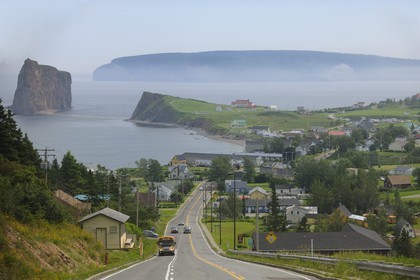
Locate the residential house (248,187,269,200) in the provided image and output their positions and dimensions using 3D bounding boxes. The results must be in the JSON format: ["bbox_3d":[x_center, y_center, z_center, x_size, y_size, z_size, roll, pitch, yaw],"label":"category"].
[{"bbox_3d":[19.519,22.585,446.184,7.000,5.500,11.000,0,4,4],"label":"residential house"}]

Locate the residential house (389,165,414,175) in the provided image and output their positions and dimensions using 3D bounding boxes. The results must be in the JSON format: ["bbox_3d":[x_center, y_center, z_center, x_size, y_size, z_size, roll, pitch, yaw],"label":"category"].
[{"bbox_3d":[98.498,15.688,570.000,12.500,5.200,9.000,0,4,0],"label":"residential house"}]

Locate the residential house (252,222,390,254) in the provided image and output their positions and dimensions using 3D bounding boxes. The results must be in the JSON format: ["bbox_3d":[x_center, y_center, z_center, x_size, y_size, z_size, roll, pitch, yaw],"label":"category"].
[{"bbox_3d":[20.533,18.406,205.000,24.300,5.900,19.000,0,4,2],"label":"residential house"}]

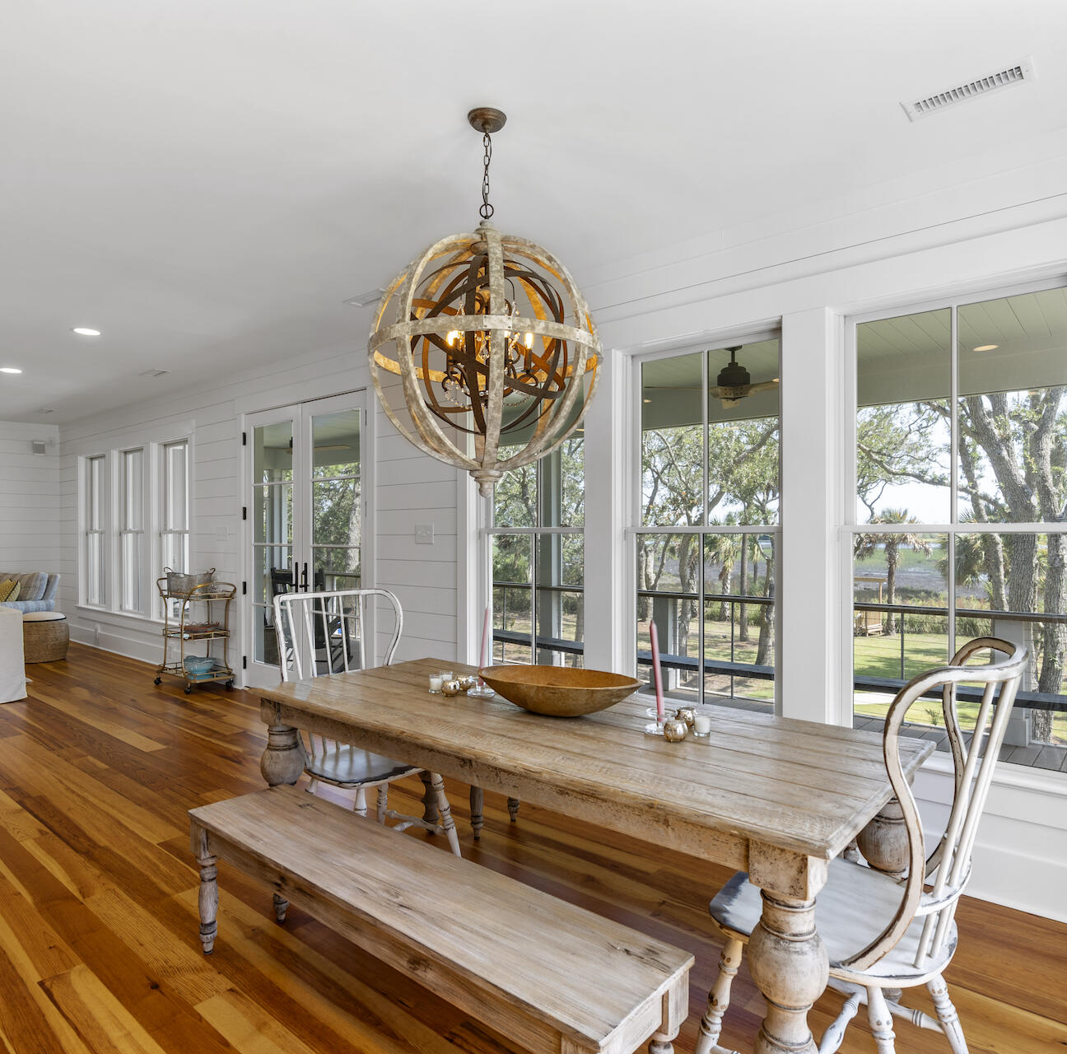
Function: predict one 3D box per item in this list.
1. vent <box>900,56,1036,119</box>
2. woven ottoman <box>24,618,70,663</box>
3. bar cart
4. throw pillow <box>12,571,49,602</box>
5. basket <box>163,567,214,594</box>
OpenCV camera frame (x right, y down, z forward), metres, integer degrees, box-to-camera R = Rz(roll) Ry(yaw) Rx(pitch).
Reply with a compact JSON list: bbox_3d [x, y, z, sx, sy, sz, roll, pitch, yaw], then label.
[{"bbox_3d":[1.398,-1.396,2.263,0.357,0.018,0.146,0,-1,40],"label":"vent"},{"bbox_3d":[-5.449,1.225,7.746,0.544,0.483,0.544,0,-1,40],"label":"woven ottoman"},{"bbox_3d":[-3.019,0.951,6.248,0.680,0.925,0.410,0,-1,40],"label":"bar cart"},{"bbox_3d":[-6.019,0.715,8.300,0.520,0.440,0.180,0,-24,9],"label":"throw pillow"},{"bbox_3d":[-2.999,0.475,6.169,0.475,0.238,0.208,0,-1,40],"label":"basket"}]

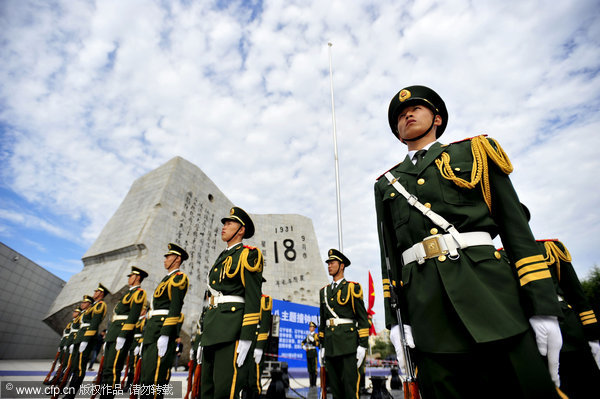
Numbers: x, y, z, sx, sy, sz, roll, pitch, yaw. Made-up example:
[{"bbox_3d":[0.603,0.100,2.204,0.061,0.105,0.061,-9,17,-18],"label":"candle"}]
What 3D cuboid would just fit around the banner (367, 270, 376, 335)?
[{"bbox_3d":[2.266,3.264,8.884,0.300,1.950,0.220,-5,-30,13],"label":"banner"}]

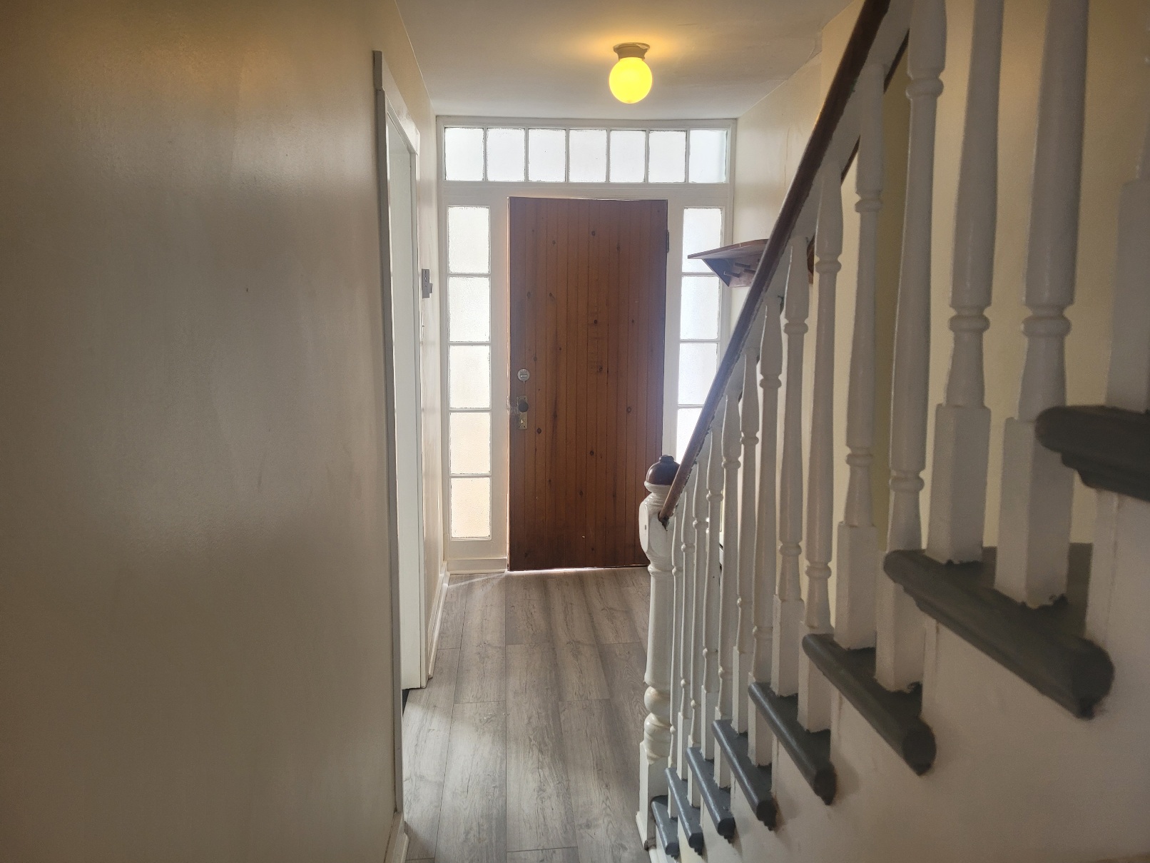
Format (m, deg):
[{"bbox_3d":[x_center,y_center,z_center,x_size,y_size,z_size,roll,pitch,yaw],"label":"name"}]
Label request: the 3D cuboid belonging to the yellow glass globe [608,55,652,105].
[{"bbox_3d":[0.204,-1.277,3.154,0.155,0.152,0.155,0,8,-4],"label":"yellow glass globe"}]

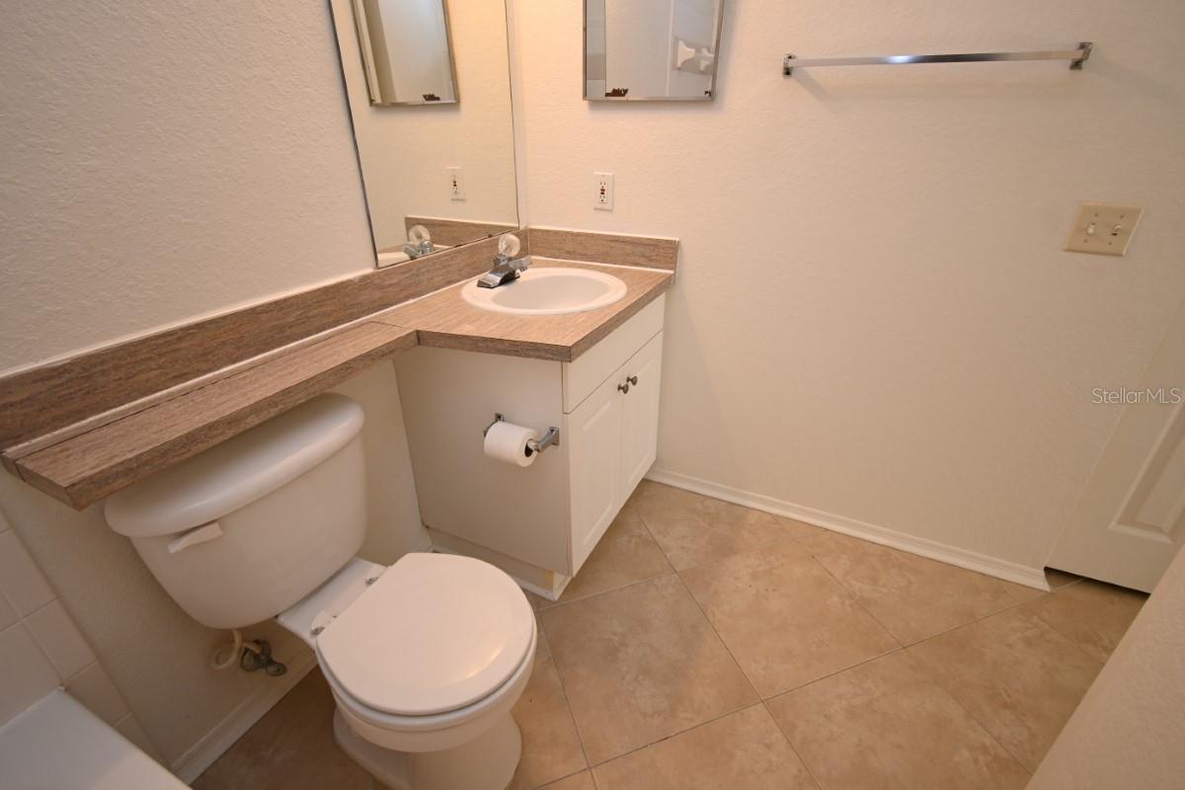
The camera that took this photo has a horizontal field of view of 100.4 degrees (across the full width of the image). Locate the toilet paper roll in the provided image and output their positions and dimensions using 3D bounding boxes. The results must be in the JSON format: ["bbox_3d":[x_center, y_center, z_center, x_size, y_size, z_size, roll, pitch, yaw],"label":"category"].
[{"bbox_3d":[-0.206,0.123,1.248,0.102,0.096,0.096,13,30,23],"label":"toilet paper roll"}]

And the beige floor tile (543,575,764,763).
[{"bbox_3d":[0.137,0.731,1.396,0.464,0.010,0.464,-9,29,-17],"label":"beige floor tile"}]

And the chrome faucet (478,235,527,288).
[{"bbox_3d":[-0.248,-0.404,1.486,0.145,0.150,0.160,13,30,23],"label":"chrome faucet"}]

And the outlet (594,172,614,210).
[{"bbox_3d":[0.038,-0.688,1.675,0.072,0.115,0.010,13,30,23],"label":"outlet"}]

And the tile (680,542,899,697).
[{"bbox_3d":[0.583,0.658,1.531,0.464,0.010,0.464,-9,29,-17],"label":"tile"}]

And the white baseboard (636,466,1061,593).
[{"bbox_3d":[0.829,0.454,1.831,1.375,0.075,0.013,13,30,23],"label":"white baseboard"}]

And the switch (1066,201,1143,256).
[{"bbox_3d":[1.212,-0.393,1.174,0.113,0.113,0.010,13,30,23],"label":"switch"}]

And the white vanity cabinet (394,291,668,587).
[{"bbox_3d":[-0.146,0.080,1.725,0.564,0.840,0.735,13,30,23],"label":"white vanity cabinet"}]

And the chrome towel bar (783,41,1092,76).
[{"bbox_3d":[0.778,-0.792,1.169,0.633,0.050,0.070,13,30,23],"label":"chrome towel bar"}]

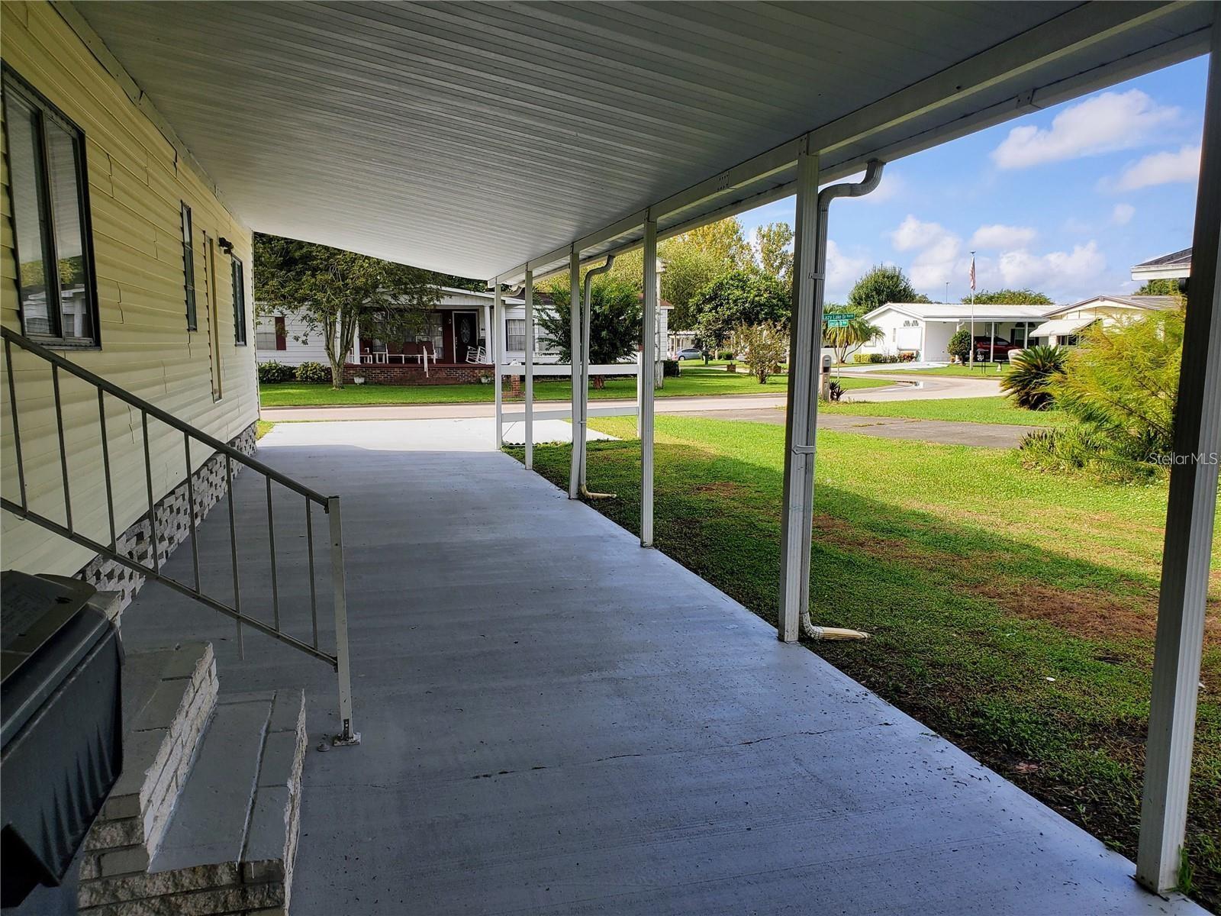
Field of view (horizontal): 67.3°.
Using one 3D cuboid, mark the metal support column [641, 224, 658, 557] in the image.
[{"bbox_3d":[0.291,-0.550,6.932,0.076,2.469,0.076,-1,7,-16],"label":"metal support column"}]

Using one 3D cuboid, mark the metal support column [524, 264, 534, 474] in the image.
[{"bbox_3d":[-1.006,-1.099,11.355,0.076,2.469,0.076,-1,7,-16],"label":"metal support column"}]

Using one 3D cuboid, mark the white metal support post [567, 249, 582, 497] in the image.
[{"bbox_3d":[-0.323,-0.814,8.933,0.077,2.438,0.077,-1,7,-16],"label":"white metal support post"}]

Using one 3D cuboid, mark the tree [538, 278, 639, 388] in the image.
[{"bbox_3d":[-0.772,-4.531,33.000,3.776,4.016,3.500,0,7,-1],"label":"tree"}]

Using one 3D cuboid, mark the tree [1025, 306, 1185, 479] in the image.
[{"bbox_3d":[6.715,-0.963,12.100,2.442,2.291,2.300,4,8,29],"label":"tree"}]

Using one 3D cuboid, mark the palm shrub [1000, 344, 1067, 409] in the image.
[{"bbox_3d":[11.026,-2.113,23.730,1.700,1.660,1.700,4,8,25],"label":"palm shrub"}]

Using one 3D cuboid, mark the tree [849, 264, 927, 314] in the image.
[{"bbox_3d":[20.622,-10.807,68.132,6.400,7.200,6.400,3,7,16],"label":"tree"}]

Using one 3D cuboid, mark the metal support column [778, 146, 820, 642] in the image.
[{"bbox_3d":[0.936,-0.291,4.613,0.077,2.477,0.077,-1,7,-16],"label":"metal support column"}]

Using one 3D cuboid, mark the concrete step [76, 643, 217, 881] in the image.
[{"bbox_3d":[-1.403,0.850,2.761,0.250,0.210,1.200,-1,7,-16],"label":"concrete step"}]

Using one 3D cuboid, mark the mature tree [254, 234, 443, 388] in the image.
[{"bbox_3d":[-9.336,-5.431,31.507,6.900,6.100,6.900,-1,7,-16],"label":"mature tree"}]

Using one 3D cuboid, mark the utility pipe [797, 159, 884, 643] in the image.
[{"bbox_3d":[1.203,-0.273,4.743,0.435,2.485,0.085,-1,7,-16],"label":"utility pipe"}]

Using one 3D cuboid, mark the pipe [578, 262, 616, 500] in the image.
[{"bbox_3d":[-0.118,-0.799,9.205,0.400,2.430,0.085,-1,7,-16],"label":"pipe"}]

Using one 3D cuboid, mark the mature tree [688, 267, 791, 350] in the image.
[{"bbox_3d":[8.265,-8.808,58.000,6.455,6.335,6.200,2,7,8],"label":"mature tree"}]

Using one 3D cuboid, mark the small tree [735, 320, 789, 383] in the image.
[{"bbox_3d":[6.276,-4.284,37.606,2.150,2.500,2.150,2,7,9],"label":"small tree"}]

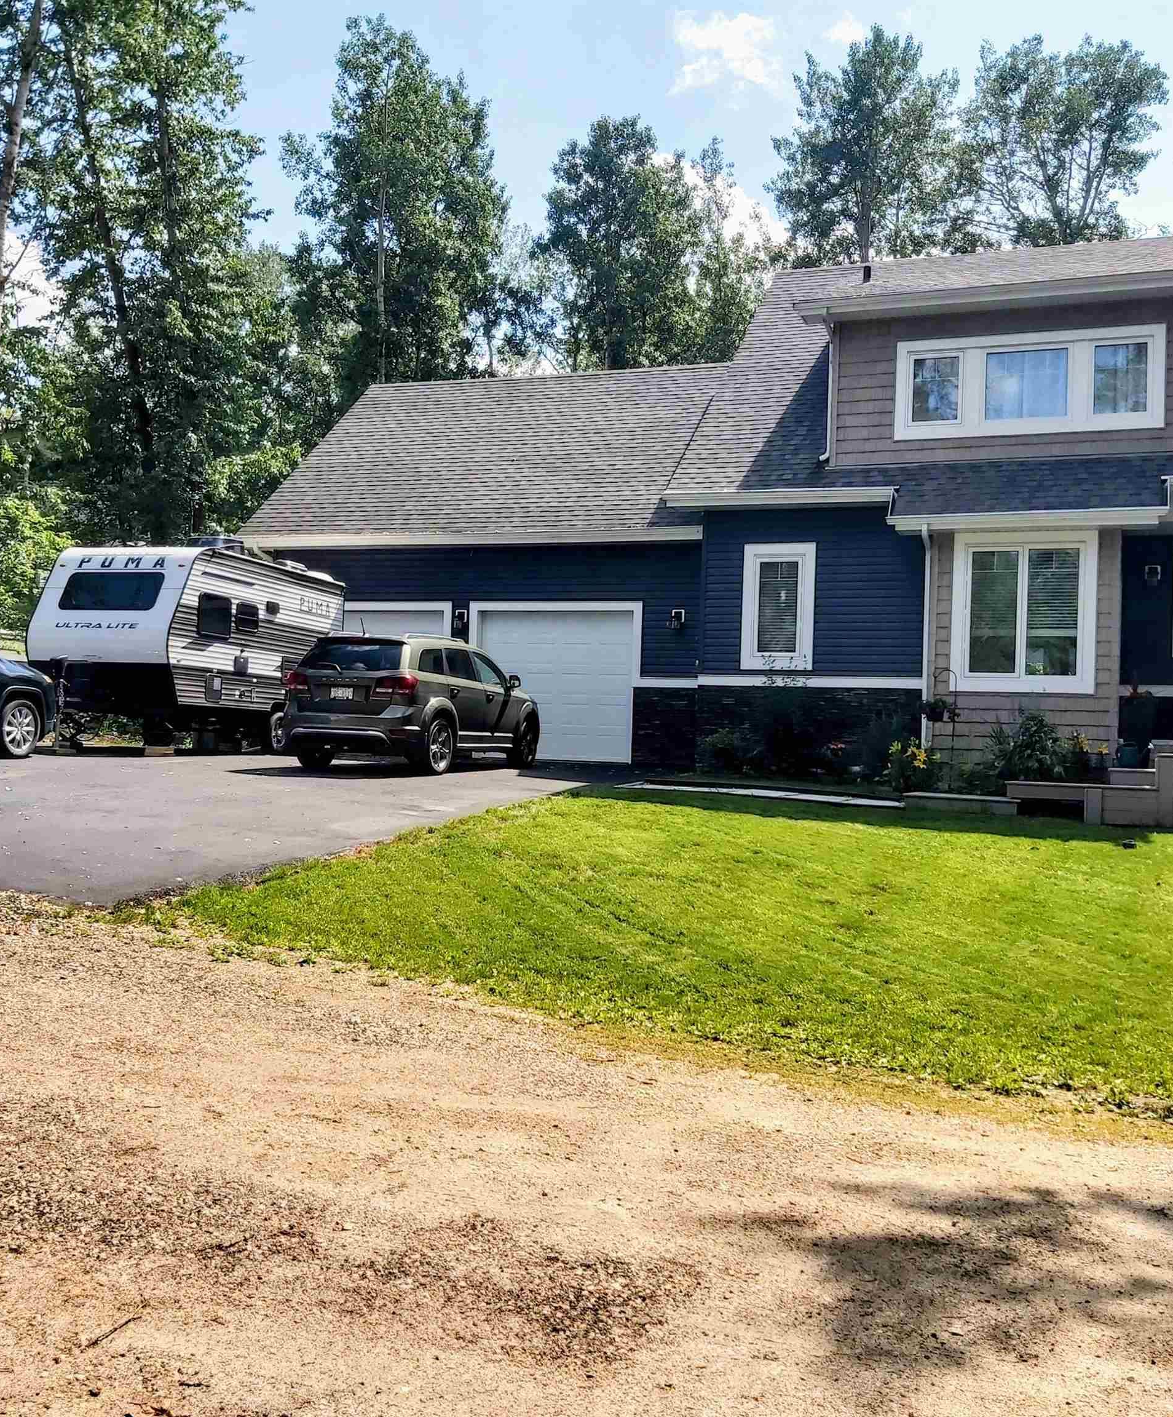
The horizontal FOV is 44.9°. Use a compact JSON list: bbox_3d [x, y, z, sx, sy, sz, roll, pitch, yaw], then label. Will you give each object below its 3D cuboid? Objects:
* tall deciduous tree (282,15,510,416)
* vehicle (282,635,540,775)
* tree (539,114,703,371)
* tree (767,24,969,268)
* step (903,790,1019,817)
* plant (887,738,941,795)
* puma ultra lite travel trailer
[{"bbox_3d":[-5.643,-8.856,38.595,6.247,20.329,6.247,1,-2,21],"label":"tall deciduous tree"},{"bbox_3d":[-2.079,-0.092,18.794,1.880,1.740,4.880,3,0,19],"label":"vehicle"},{"bbox_3d":[0.651,-8.131,42.608,4.965,19.684,4.965,1,-2,21],"label":"tree"},{"bbox_3d":[7.353,-8.485,38.590,5.558,20.585,5.558,1,-2,21],"label":"tree"},{"bbox_3d":[4.125,1.050,15.568,1.209,0.200,0.380,1,-3,26],"label":"step"},{"bbox_3d":[3.755,0.670,16.300,0.600,0.640,0.550,1,-2,21],"label":"plant"},{"bbox_3d":[-5.916,-0.989,20.645,2.300,3.227,5.315,1,-2,20],"label":"puma ultra lite travel trailer"}]

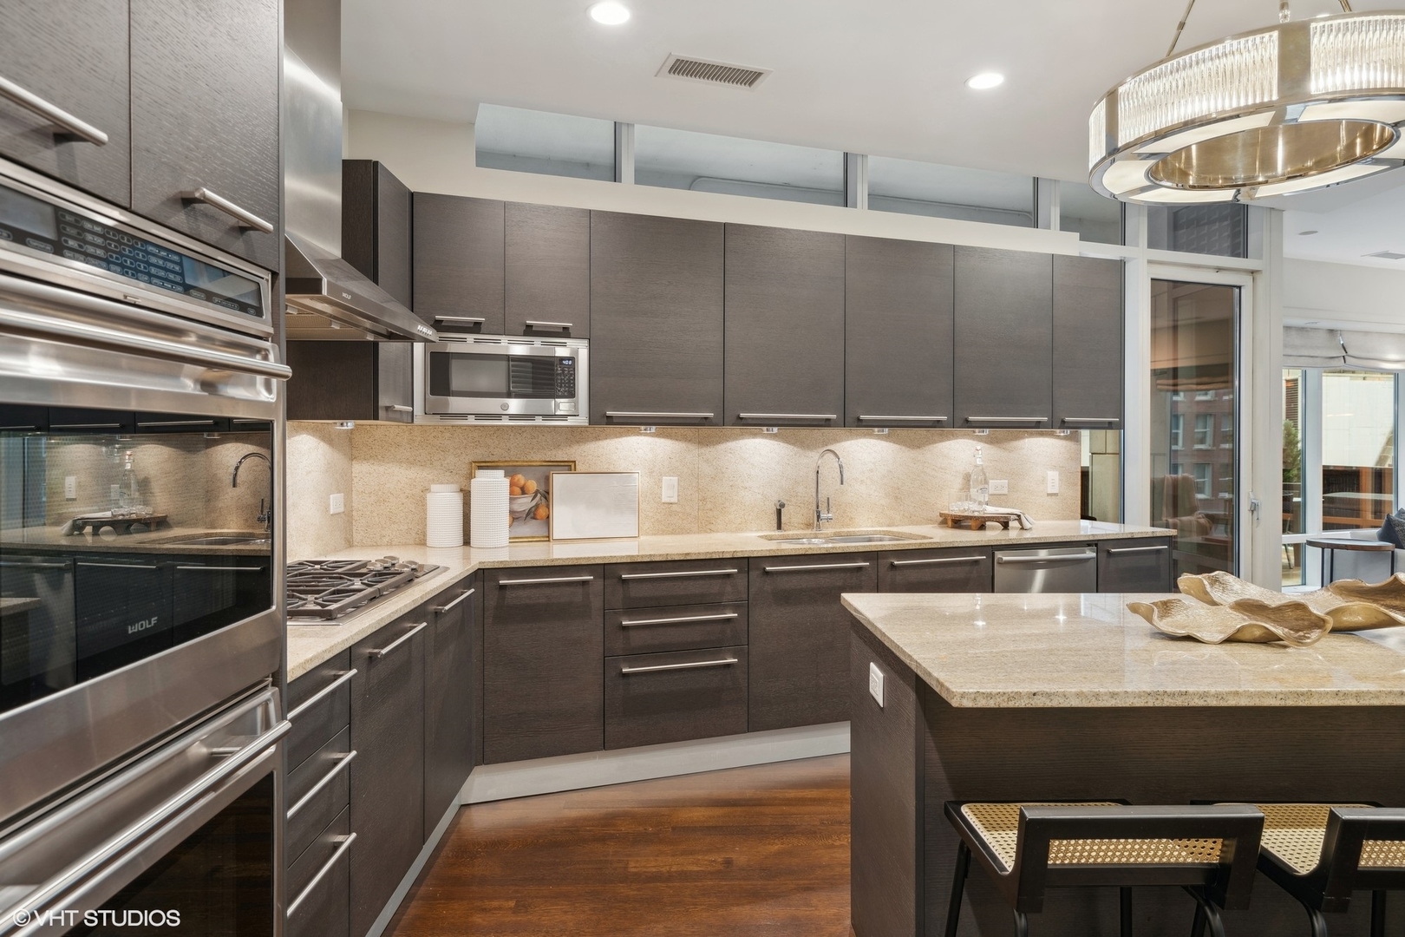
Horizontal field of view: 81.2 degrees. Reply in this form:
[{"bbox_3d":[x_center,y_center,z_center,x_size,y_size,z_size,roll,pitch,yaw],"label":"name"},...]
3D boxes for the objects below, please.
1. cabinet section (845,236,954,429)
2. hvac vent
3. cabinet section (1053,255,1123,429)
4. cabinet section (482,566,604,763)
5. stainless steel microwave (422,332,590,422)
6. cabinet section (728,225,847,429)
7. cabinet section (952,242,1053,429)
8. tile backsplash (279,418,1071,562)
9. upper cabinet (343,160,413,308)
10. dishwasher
[{"bbox_3d":[0.916,-0.654,4.122,0.607,0.912,0.320,0,1,-19],"label":"cabinet section"},{"bbox_3d":[0.044,-1.489,3.093,0.400,0.030,0.198,0,2,-19],"label":"hvac vent"},{"bbox_3d":[1.996,-0.663,4.495,0.457,0.912,0.320,0,1,-19],"label":"cabinet section"},{"bbox_3d":[-0.699,0.734,3.414,0.455,0.725,0.630,0,1,-19],"label":"cabinet section"},{"bbox_3d":[-0.858,-0.364,3.482,0.705,0.356,0.340,0,2,-19],"label":"stainless steel microwave"},{"bbox_3d":[0.340,-0.649,3.923,0.612,0.912,0.320,0,1,-19],"label":"cabinet section"},{"bbox_3d":[1.492,-0.659,4.320,0.611,0.912,0.320,0,1,-19],"label":"cabinet section"},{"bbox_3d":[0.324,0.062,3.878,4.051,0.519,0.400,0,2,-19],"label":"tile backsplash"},{"bbox_3d":[-1.293,-0.625,3.024,0.341,0.903,0.383,0,2,-1],"label":"upper cabinet"},{"bbox_3d":[1.531,0.754,4.127,0.613,0.800,0.610,0,2,-19],"label":"dishwasher"}]

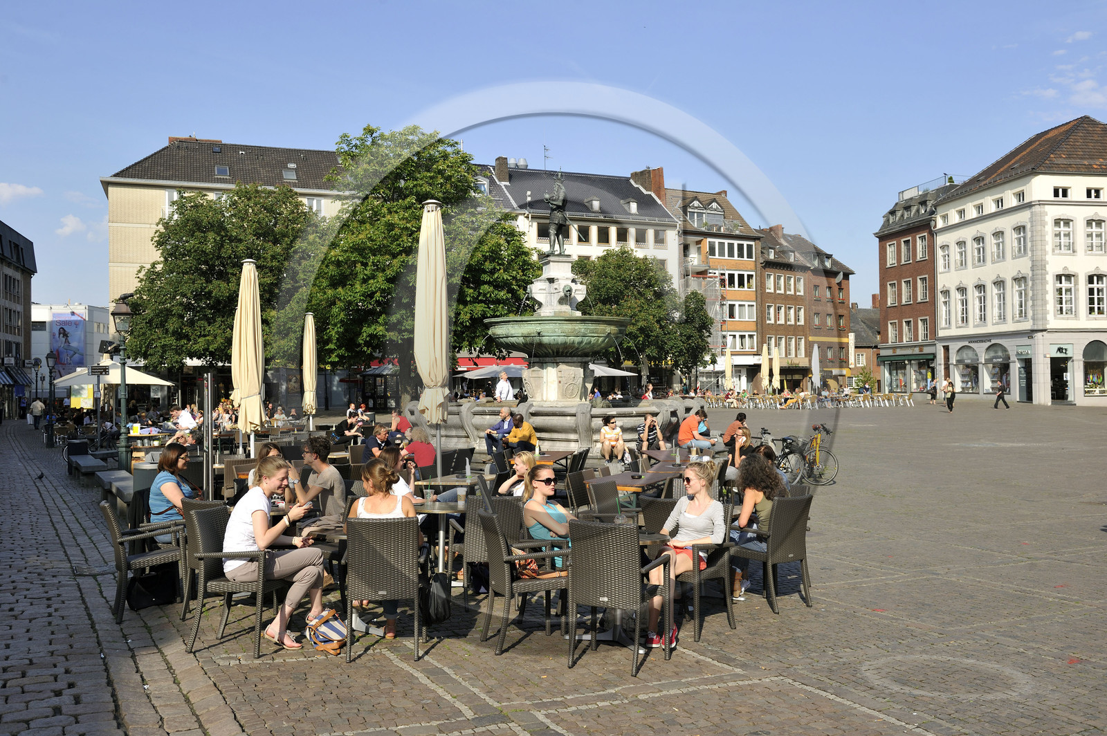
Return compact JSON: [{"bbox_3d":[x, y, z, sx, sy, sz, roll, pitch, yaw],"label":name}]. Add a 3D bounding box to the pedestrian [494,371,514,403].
[{"bbox_3d":[-1.402,0.984,28.200,0.420,1.740,0.550,-1,-1,41],"label":"pedestrian"}]

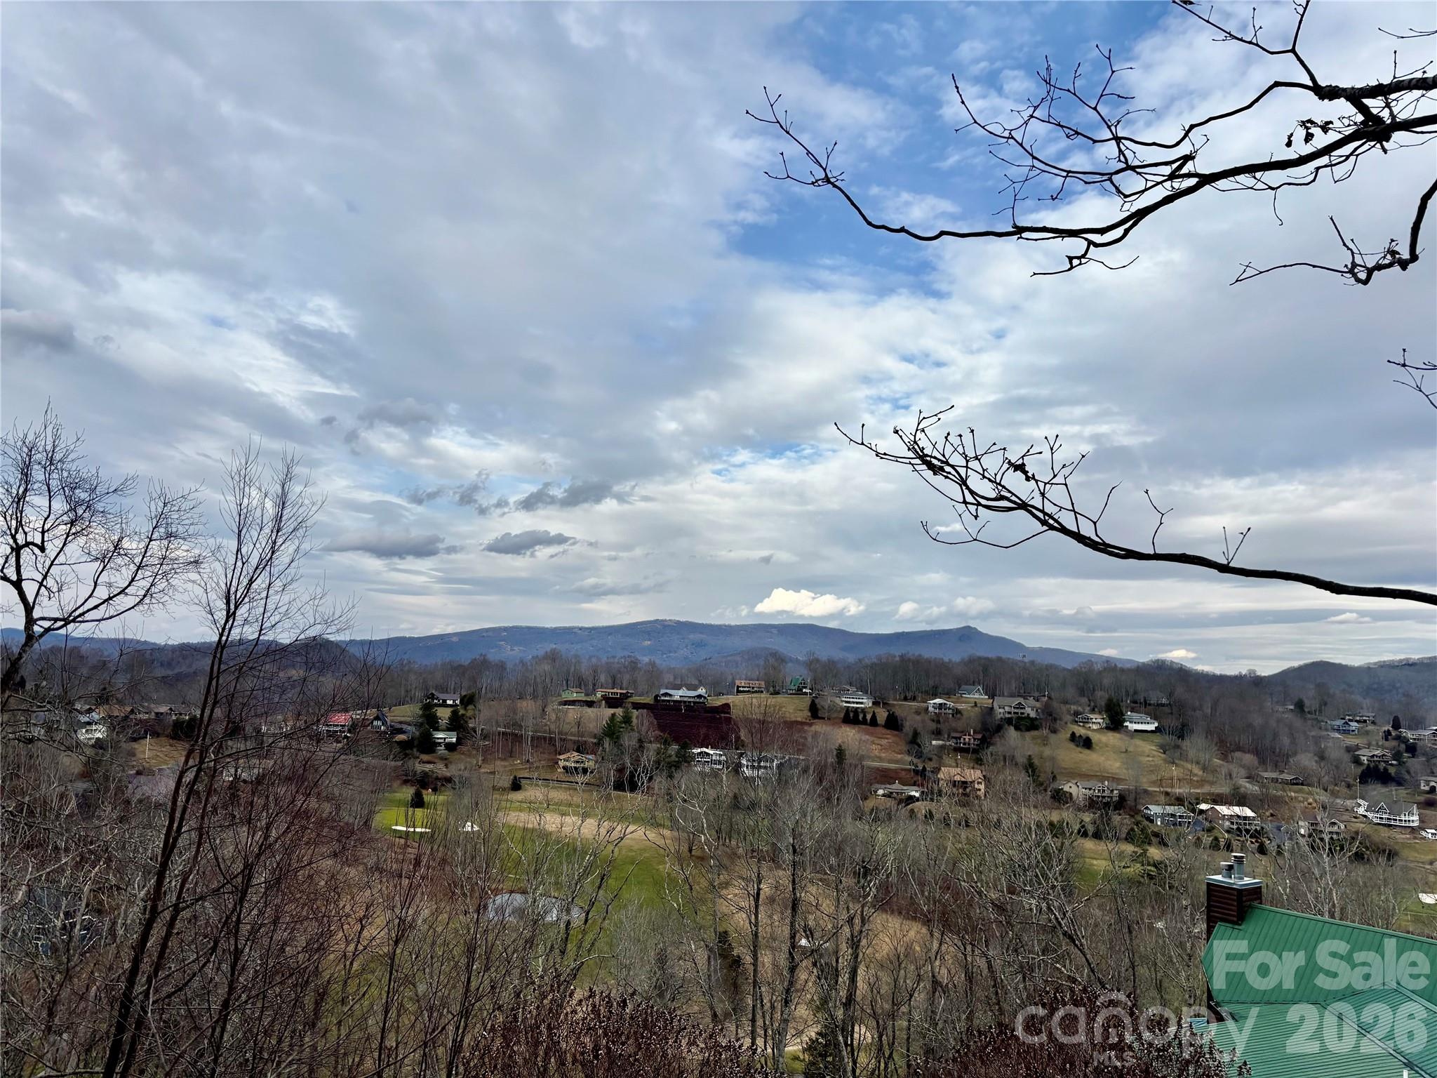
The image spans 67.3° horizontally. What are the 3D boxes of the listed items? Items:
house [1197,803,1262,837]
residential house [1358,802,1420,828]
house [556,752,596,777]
[{"bbox_3d":[185.318,101.602,392.000,15.500,9.000,13.500,2,-7,0],"label":"house"},{"bbox_3d":[250.955,102.869,405.000,17.500,8.500,12.000,2,-7,5],"label":"residential house"},{"bbox_3d":[-54.583,86.228,415.000,14.500,8.600,12.000,2,-7,-2],"label":"house"}]

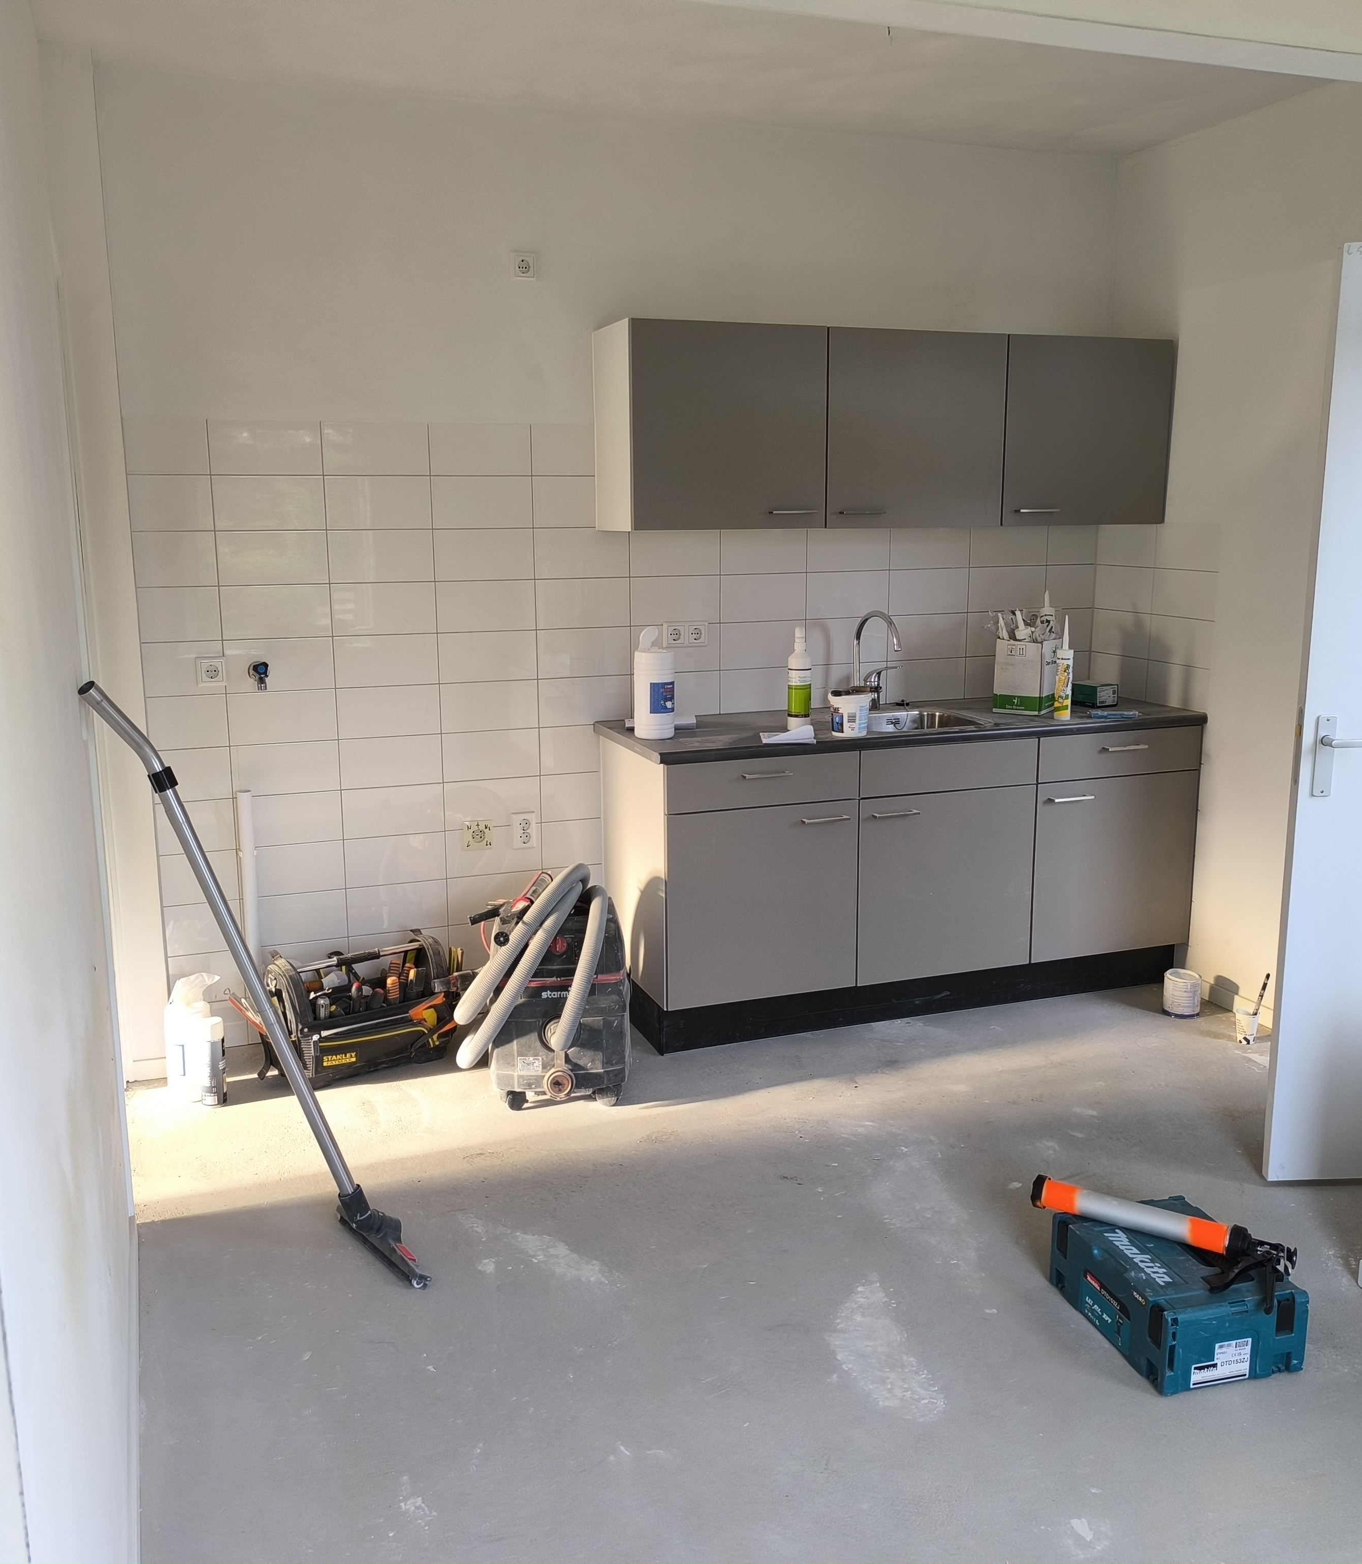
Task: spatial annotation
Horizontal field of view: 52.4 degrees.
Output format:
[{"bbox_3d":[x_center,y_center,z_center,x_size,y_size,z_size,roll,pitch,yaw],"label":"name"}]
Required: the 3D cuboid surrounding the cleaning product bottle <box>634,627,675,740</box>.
[{"bbox_3d":[-0.077,-0.290,4.019,0.115,0.317,0.115,0,12,0],"label":"cleaning product bottle"}]

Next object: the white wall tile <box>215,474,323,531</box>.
[{"bbox_3d":[-1.140,-0.771,3.844,0.297,0.147,0.010,-4,12,-20],"label":"white wall tile"}]

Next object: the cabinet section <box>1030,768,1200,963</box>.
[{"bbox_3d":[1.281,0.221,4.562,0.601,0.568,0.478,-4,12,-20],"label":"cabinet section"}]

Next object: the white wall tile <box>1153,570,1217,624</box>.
[{"bbox_3d":[1.603,-0.597,4.407,0.010,0.147,0.297,-4,12,-20],"label":"white wall tile"}]

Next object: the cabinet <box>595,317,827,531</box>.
[{"bbox_3d":[0.083,-1.027,4.058,0.600,0.563,0.350,-4,12,-20],"label":"cabinet"}]

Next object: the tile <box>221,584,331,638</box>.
[{"bbox_3d":[-1.144,-0.482,3.927,0.298,0.148,0.010,-4,12,-20],"label":"tile"}]

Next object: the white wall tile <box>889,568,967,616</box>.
[{"bbox_3d":[0.832,-0.633,4.642,0.299,0.149,0.010,-4,12,-20],"label":"white wall tile"}]

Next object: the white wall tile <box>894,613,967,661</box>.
[{"bbox_3d":[0.828,-0.485,4.657,0.298,0.148,0.010,-4,12,-20],"label":"white wall tile"}]

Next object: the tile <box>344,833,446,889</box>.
[{"bbox_3d":[-0.854,0.235,4.159,0.298,0.148,0.010,-5,12,-20],"label":"tile"}]

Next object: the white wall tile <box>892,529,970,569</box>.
[{"bbox_3d":[0.826,-0.779,4.599,0.298,0.148,0.010,-4,12,-20],"label":"white wall tile"}]

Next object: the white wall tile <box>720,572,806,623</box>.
[{"bbox_3d":[0.266,-0.589,4.422,0.298,0.148,0.010,-5,12,-20],"label":"white wall tile"}]

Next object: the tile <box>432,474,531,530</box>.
[{"bbox_3d":[-0.583,-0.821,4.070,0.298,0.148,0.010,-4,12,-20],"label":"tile"}]

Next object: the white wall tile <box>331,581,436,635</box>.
[{"bbox_3d":[-0.866,-0.506,4.038,0.299,0.148,0.010,-5,13,-20],"label":"white wall tile"}]

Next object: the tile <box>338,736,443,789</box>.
[{"bbox_3d":[-0.860,-0.062,4.116,0.298,0.148,0.010,-4,12,-20],"label":"tile"}]

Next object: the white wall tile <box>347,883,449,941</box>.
[{"bbox_3d":[-0.862,0.381,4.223,0.299,0.148,0.010,-5,13,-20],"label":"white wall tile"}]

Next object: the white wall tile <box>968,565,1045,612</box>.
[{"bbox_3d":[1.111,-0.654,4.732,0.304,0.148,0.010,-4,12,-20],"label":"white wall tile"}]

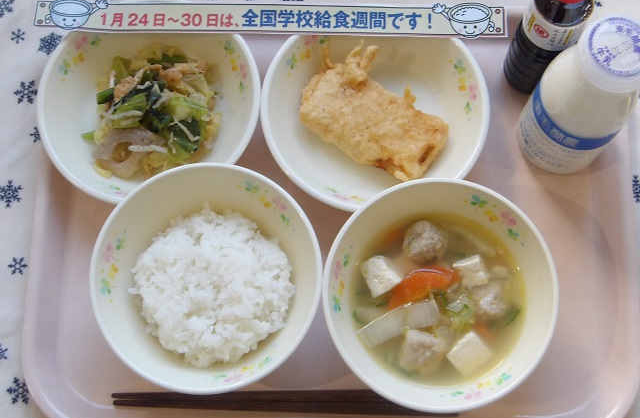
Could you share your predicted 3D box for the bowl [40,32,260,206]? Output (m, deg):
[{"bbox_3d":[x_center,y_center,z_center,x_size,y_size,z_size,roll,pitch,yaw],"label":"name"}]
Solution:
[{"bbox_3d":[-0.105,-0.063,0.623,0.138,0.041,0.138,0,76,0],"label":"bowl"}]

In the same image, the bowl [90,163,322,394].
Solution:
[{"bbox_3d":[-0.065,0.044,0.584,0.132,0.059,0.132,0,76,0],"label":"bowl"}]

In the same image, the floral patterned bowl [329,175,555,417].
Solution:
[{"bbox_3d":[0.067,0.052,0.583,0.132,0.059,0.132,0,76,0],"label":"floral patterned bowl"}]

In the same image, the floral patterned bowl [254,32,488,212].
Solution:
[{"bbox_3d":[0.034,-0.059,0.618,0.138,0.041,0.138,0,76,0],"label":"floral patterned bowl"}]

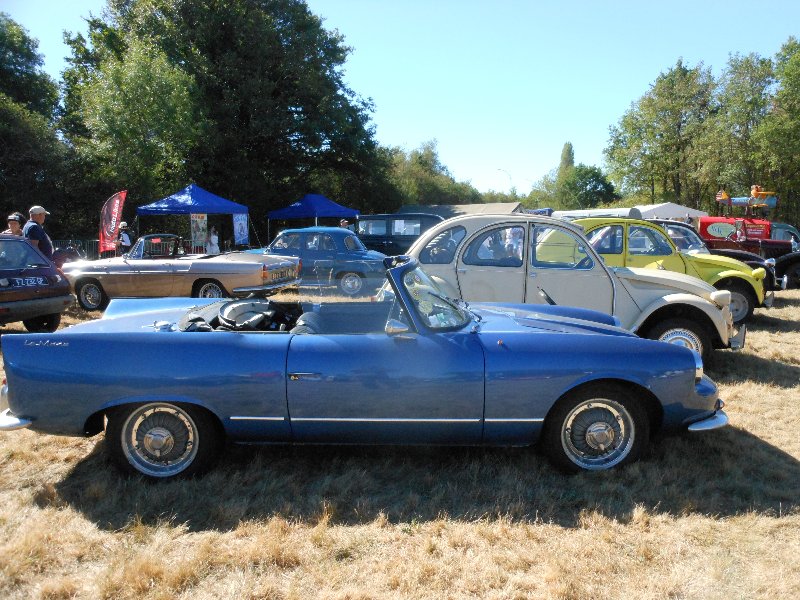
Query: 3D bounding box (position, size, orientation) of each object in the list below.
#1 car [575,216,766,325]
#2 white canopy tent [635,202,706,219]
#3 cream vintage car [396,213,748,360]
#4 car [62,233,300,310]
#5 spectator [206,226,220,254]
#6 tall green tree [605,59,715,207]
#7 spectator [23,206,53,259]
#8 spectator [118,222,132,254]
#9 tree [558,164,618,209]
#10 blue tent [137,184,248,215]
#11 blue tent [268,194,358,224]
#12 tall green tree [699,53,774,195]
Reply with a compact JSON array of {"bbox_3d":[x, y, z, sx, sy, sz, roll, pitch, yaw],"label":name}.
[{"bbox_3d":[3.729,-0.511,10.218,3.830,1.600,1.480,2,7,20],"label":"car"},{"bbox_3d":[21.247,-6.225,52.575,5.200,3.150,8.000,1,7,10],"label":"white canopy tent"},{"bbox_3d":[1.650,-0.140,6.930,3.830,1.600,1.480,2,7,25],"label":"cream vintage car"},{"bbox_3d":[-3.989,-0.522,11.592,4.260,1.320,1.570,2,7,13],"label":"car"},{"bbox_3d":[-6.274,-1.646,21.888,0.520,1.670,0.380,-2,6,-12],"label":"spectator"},{"bbox_3d":[24.249,-13.854,60.885,10.200,16.800,9.500,-1,6,0],"label":"tall green tree"},{"bbox_3d":[-5.422,-0.518,9.704,0.420,1.760,0.520,-1,7,-10],"label":"spectator"},{"bbox_3d":[-8.718,-1.561,20.594,0.420,1.780,0.550,-4,7,-30],"label":"spectator"},{"bbox_3d":[24.607,-12.926,84.073,8.000,9.200,8.000,0,7,0],"label":"tree"},{"bbox_3d":[-7.838,-2.757,24.671,3.050,3.250,3.050,2,7,27],"label":"blue tent"},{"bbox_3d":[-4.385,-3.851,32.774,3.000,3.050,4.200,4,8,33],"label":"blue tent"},{"bbox_3d":[29.039,-13.076,55.869,7.500,15.990,7.500,0,7,0],"label":"tall green tree"}]

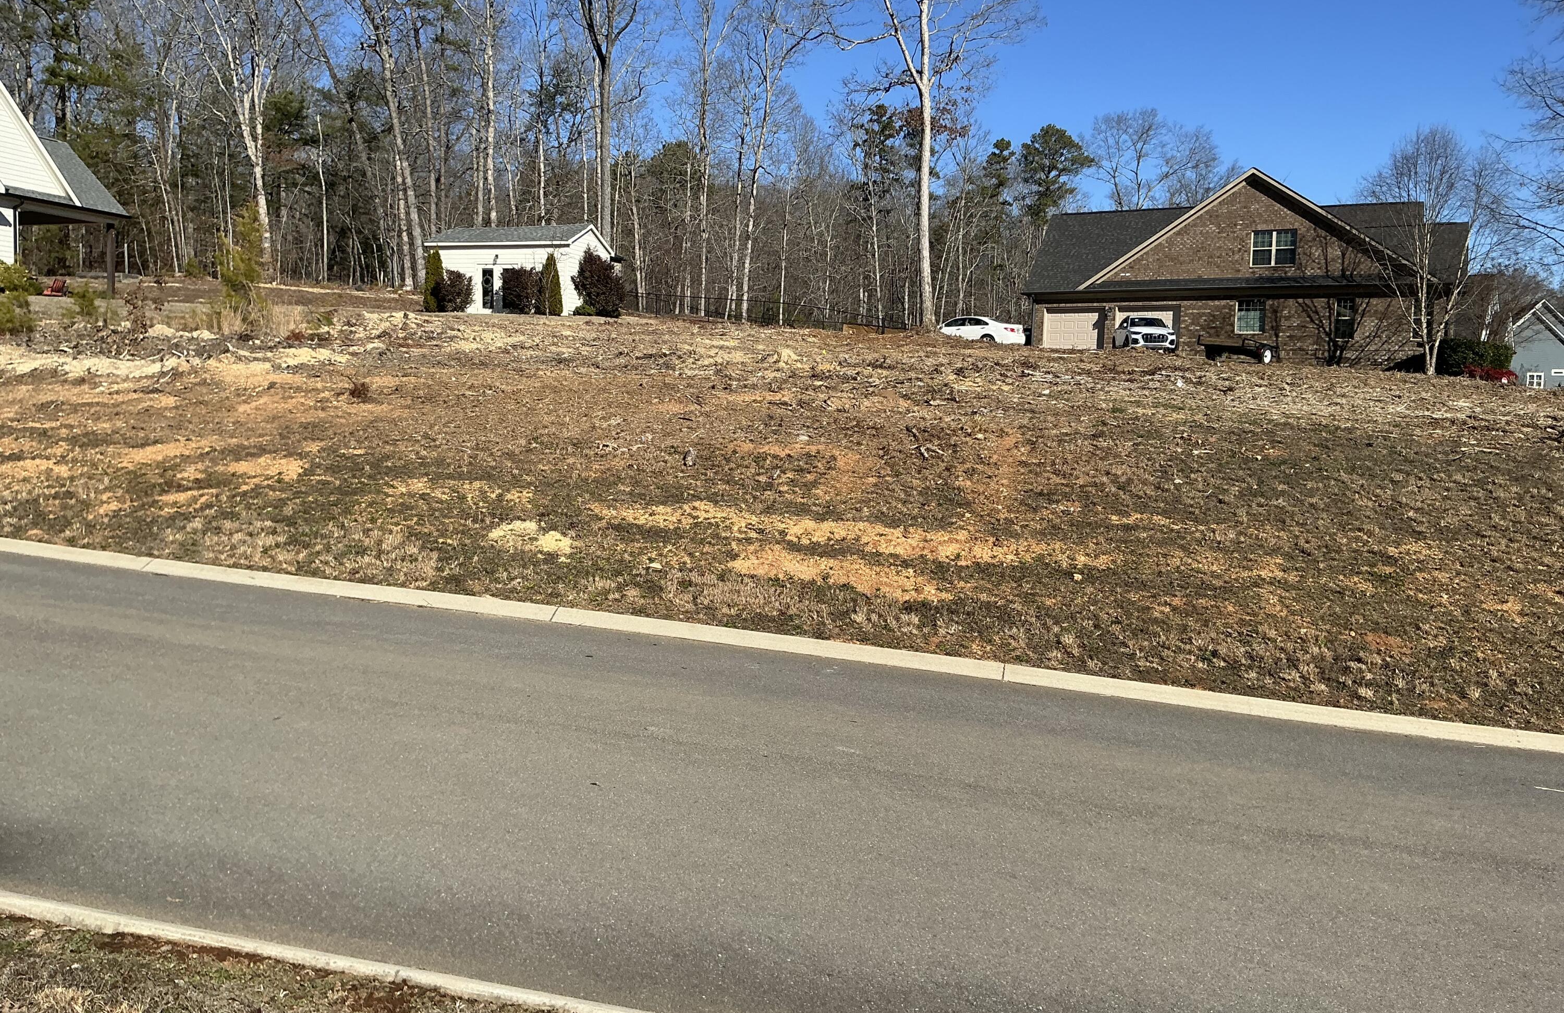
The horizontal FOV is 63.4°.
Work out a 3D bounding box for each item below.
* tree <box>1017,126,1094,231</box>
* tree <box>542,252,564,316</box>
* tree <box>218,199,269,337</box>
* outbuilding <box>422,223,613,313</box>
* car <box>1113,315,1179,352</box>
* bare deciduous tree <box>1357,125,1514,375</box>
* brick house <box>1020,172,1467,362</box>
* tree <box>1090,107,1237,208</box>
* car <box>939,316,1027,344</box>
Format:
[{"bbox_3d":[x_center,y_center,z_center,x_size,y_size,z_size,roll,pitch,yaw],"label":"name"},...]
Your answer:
[{"bbox_3d":[18.132,-17.385,87.008,5.400,17.297,5.400,2,4,0],"label":"tree"},{"bbox_3d":[-9.672,-9.386,53.412,0.930,2.708,0.930,2,4,0],"label":"tree"},{"bbox_3d":[-16.818,-7.474,39.621,1.750,4.092,1.700,2,4,0],"label":"tree"},{"bbox_3d":[-11.739,-10.494,56.999,6.967,4.201,4.713,3,4,16],"label":"outbuilding"},{"bbox_3d":[15.078,-7.176,52.915,1.920,1.650,4.680,2,4,6],"label":"car"},{"bbox_3d":[25.401,-9.948,49.205,6.200,9.622,6.000,2,4,0],"label":"bare deciduous tree"},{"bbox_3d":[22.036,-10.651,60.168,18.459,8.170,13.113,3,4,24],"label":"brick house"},{"bbox_3d":[26.312,-18.162,88.947,10.800,19.416,10.000,2,4,0],"label":"tree"},{"bbox_3d":[7.943,-7.355,54.232,4.860,1.460,1.820,4,4,30],"label":"car"}]

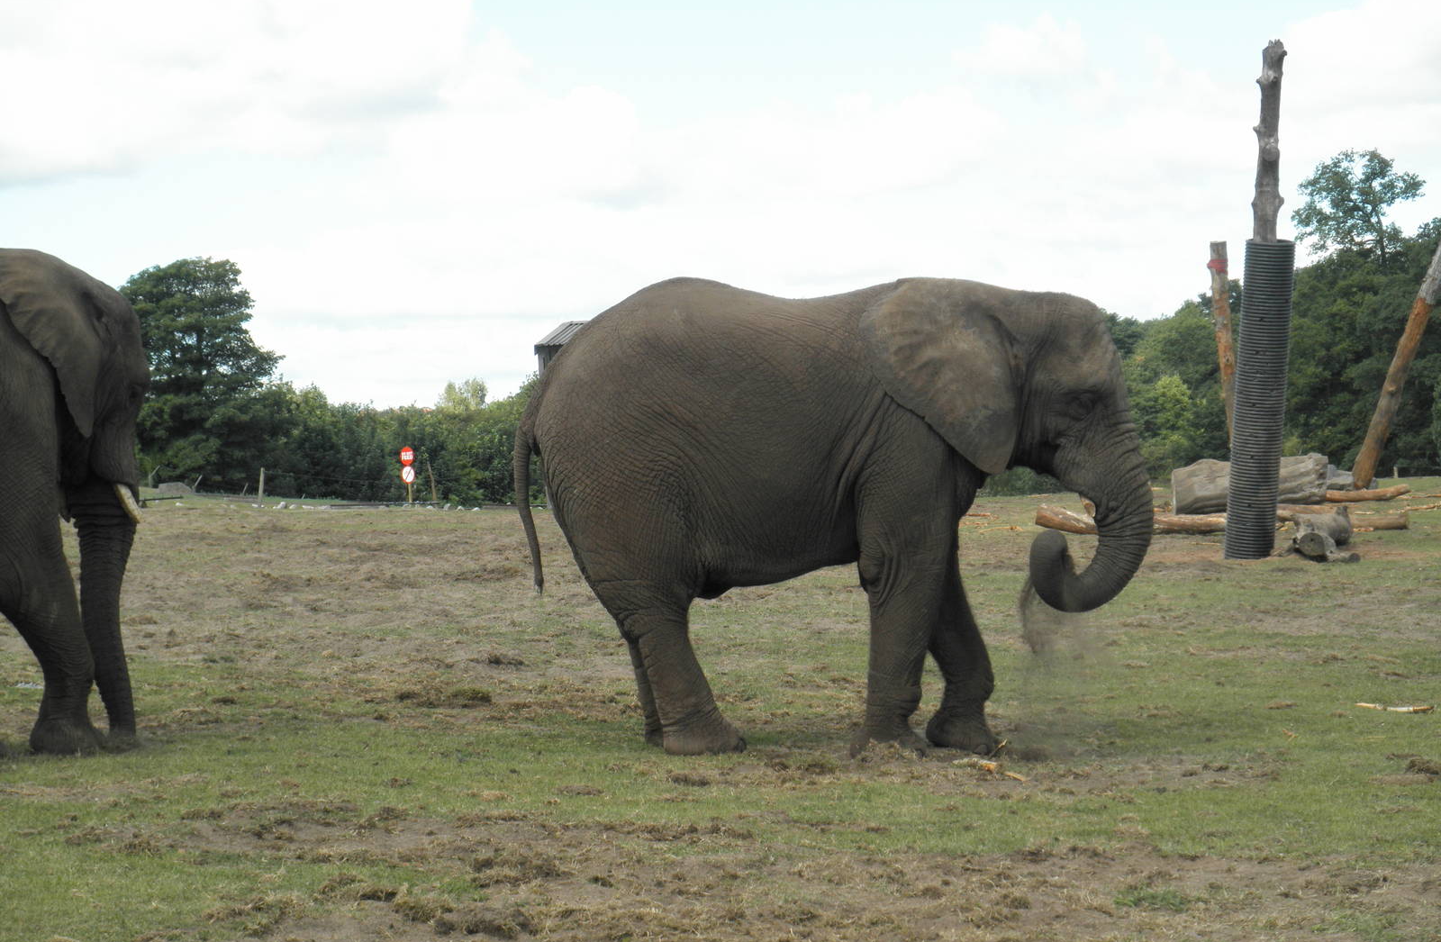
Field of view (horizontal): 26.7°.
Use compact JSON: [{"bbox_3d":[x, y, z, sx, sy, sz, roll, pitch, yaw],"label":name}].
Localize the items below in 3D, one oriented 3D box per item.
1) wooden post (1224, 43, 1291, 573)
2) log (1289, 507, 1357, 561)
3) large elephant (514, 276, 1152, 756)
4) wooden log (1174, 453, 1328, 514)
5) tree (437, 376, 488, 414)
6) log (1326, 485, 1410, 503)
[{"bbox_3d":[7.179,-2.273,40.500,0.660,6.950,0.660,2,1,0],"label":"wooden post"},{"bbox_3d":[8.035,0.848,40.500,0.650,0.650,2.000,-1,1,18],"label":"log"},{"bbox_3d":[0.630,0.252,17.000,3.580,2.640,1.400,-1,1,7],"label":"large elephant"},{"bbox_3d":[8.724,0.213,50.000,2.600,0.900,0.900,-1,1,1],"label":"wooden log"},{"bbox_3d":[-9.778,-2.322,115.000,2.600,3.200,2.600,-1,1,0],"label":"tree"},{"bbox_3d":[10.952,0.395,52.000,1.900,0.270,0.280,-1,1,-6],"label":"log"}]

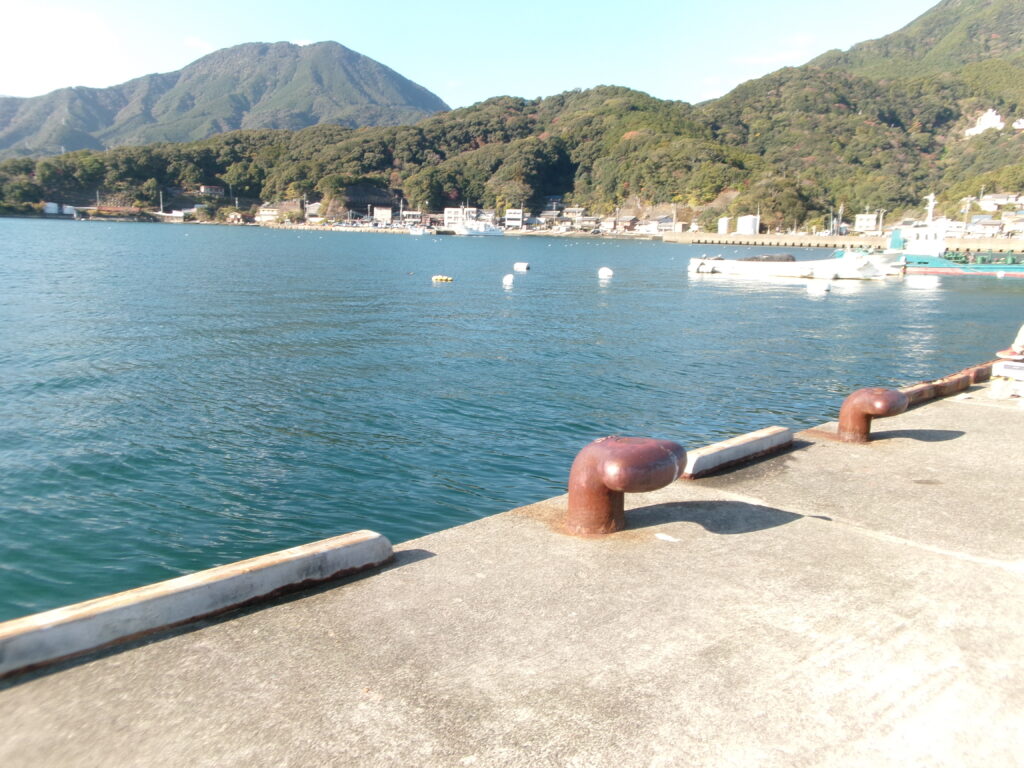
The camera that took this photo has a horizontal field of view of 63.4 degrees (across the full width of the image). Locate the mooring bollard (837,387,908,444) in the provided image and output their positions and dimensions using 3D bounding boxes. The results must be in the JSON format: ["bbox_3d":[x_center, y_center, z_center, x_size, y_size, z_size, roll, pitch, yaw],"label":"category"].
[{"bbox_3d":[3.129,0.247,7.175,0.540,0.475,0.490,11,13,41],"label":"mooring bollard"}]

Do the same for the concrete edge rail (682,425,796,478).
[{"bbox_3d":[1.722,0.494,6.235,0.140,0.145,1.620,11,13,41],"label":"concrete edge rail"}]

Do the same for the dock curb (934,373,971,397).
[{"bbox_3d":[4.327,0.001,8.239,0.135,0.133,0.985,12,15,43],"label":"dock curb"}]

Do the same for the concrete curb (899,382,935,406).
[{"bbox_3d":[4.052,0.127,8.444,0.155,0.120,1.400,11,12,42],"label":"concrete curb"}]

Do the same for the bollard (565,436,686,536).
[{"bbox_3d":[0.567,0.527,4.340,0.560,0.500,0.500,11,13,41],"label":"bollard"}]

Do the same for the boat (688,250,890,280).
[{"bbox_3d":[17.421,-7.439,52.000,12.400,1.800,2.600,2,10,-3],"label":"boat"}]

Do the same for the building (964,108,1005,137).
[{"bbox_3d":[274.393,-151.539,480.000,23.000,15.000,14.000,6,10,19],"label":"building"}]

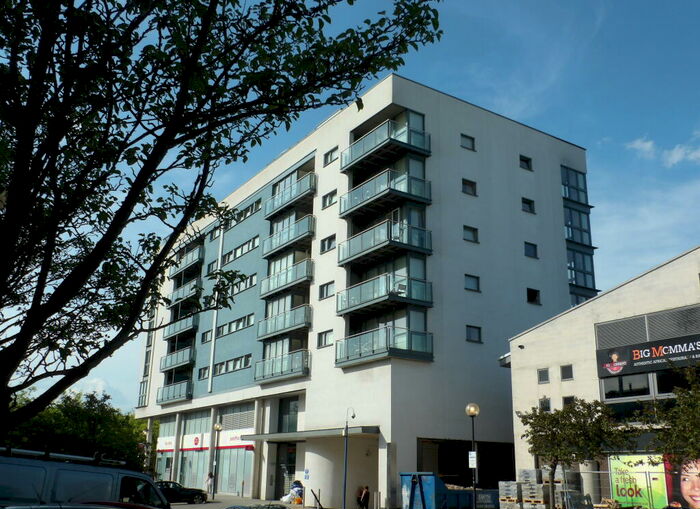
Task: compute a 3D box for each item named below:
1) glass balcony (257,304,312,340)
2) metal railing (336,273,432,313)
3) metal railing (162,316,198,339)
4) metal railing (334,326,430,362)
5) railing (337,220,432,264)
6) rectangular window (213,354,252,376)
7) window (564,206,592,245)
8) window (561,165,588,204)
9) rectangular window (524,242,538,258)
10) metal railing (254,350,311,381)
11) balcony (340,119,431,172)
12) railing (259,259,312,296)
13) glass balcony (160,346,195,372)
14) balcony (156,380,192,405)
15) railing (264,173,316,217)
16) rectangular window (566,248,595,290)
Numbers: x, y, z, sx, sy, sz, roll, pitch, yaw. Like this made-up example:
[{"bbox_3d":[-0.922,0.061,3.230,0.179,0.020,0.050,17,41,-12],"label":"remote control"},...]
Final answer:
[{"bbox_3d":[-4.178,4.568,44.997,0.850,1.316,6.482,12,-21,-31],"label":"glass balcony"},{"bbox_3d":[1.841,2.384,37.414,2.871,1.276,4.959,12,-20,-31],"label":"metal railing"},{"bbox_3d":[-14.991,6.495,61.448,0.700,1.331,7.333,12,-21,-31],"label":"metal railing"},{"bbox_3d":[1.778,5.111,36.564,2.871,1.479,4.959,12,-20,-31],"label":"metal railing"},{"bbox_3d":[1.918,-0.321,38.765,2.925,1.364,4.960,12,-21,-31],"label":"railing"},{"bbox_3d":[-8.623,8.173,50.428,0.150,0.873,6.739,12,-20,-31],"label":"rectangular window"},{"bbox_3d":[14.990,-1.817,45.124,2.552,2.305,0.203,12,-20,-31],"label":"window"},{"bbox_3d":[15.060,-4.605,45.997,2.538,2.349,0.203,12,-20,-31],"label":"window"},{"bbox_3d":[11.016,-0.213,41.936,1.058,0.936,0.170,12,-21,-31],"label":"rectangular window"},{"bbox_3d":[-4.282,7.180,43.191,0.550,1.500,6.400,12,-21,-31],"label":"metal railing"},{"bbox_3d":[2.008,-5.779,39.786,2.800,1.420,4.950,12,-21,-31],"label":"balcony"},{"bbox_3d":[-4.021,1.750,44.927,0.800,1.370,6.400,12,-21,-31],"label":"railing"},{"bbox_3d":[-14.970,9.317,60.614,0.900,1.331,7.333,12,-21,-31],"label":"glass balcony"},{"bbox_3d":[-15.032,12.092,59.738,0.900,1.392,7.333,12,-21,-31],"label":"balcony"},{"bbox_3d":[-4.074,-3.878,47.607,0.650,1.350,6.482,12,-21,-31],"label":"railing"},{"bbox_3d":[14.842,0.975,44.202,2.564,2.441,0.230,12,-21,-31],"label":"rectangular window"}]

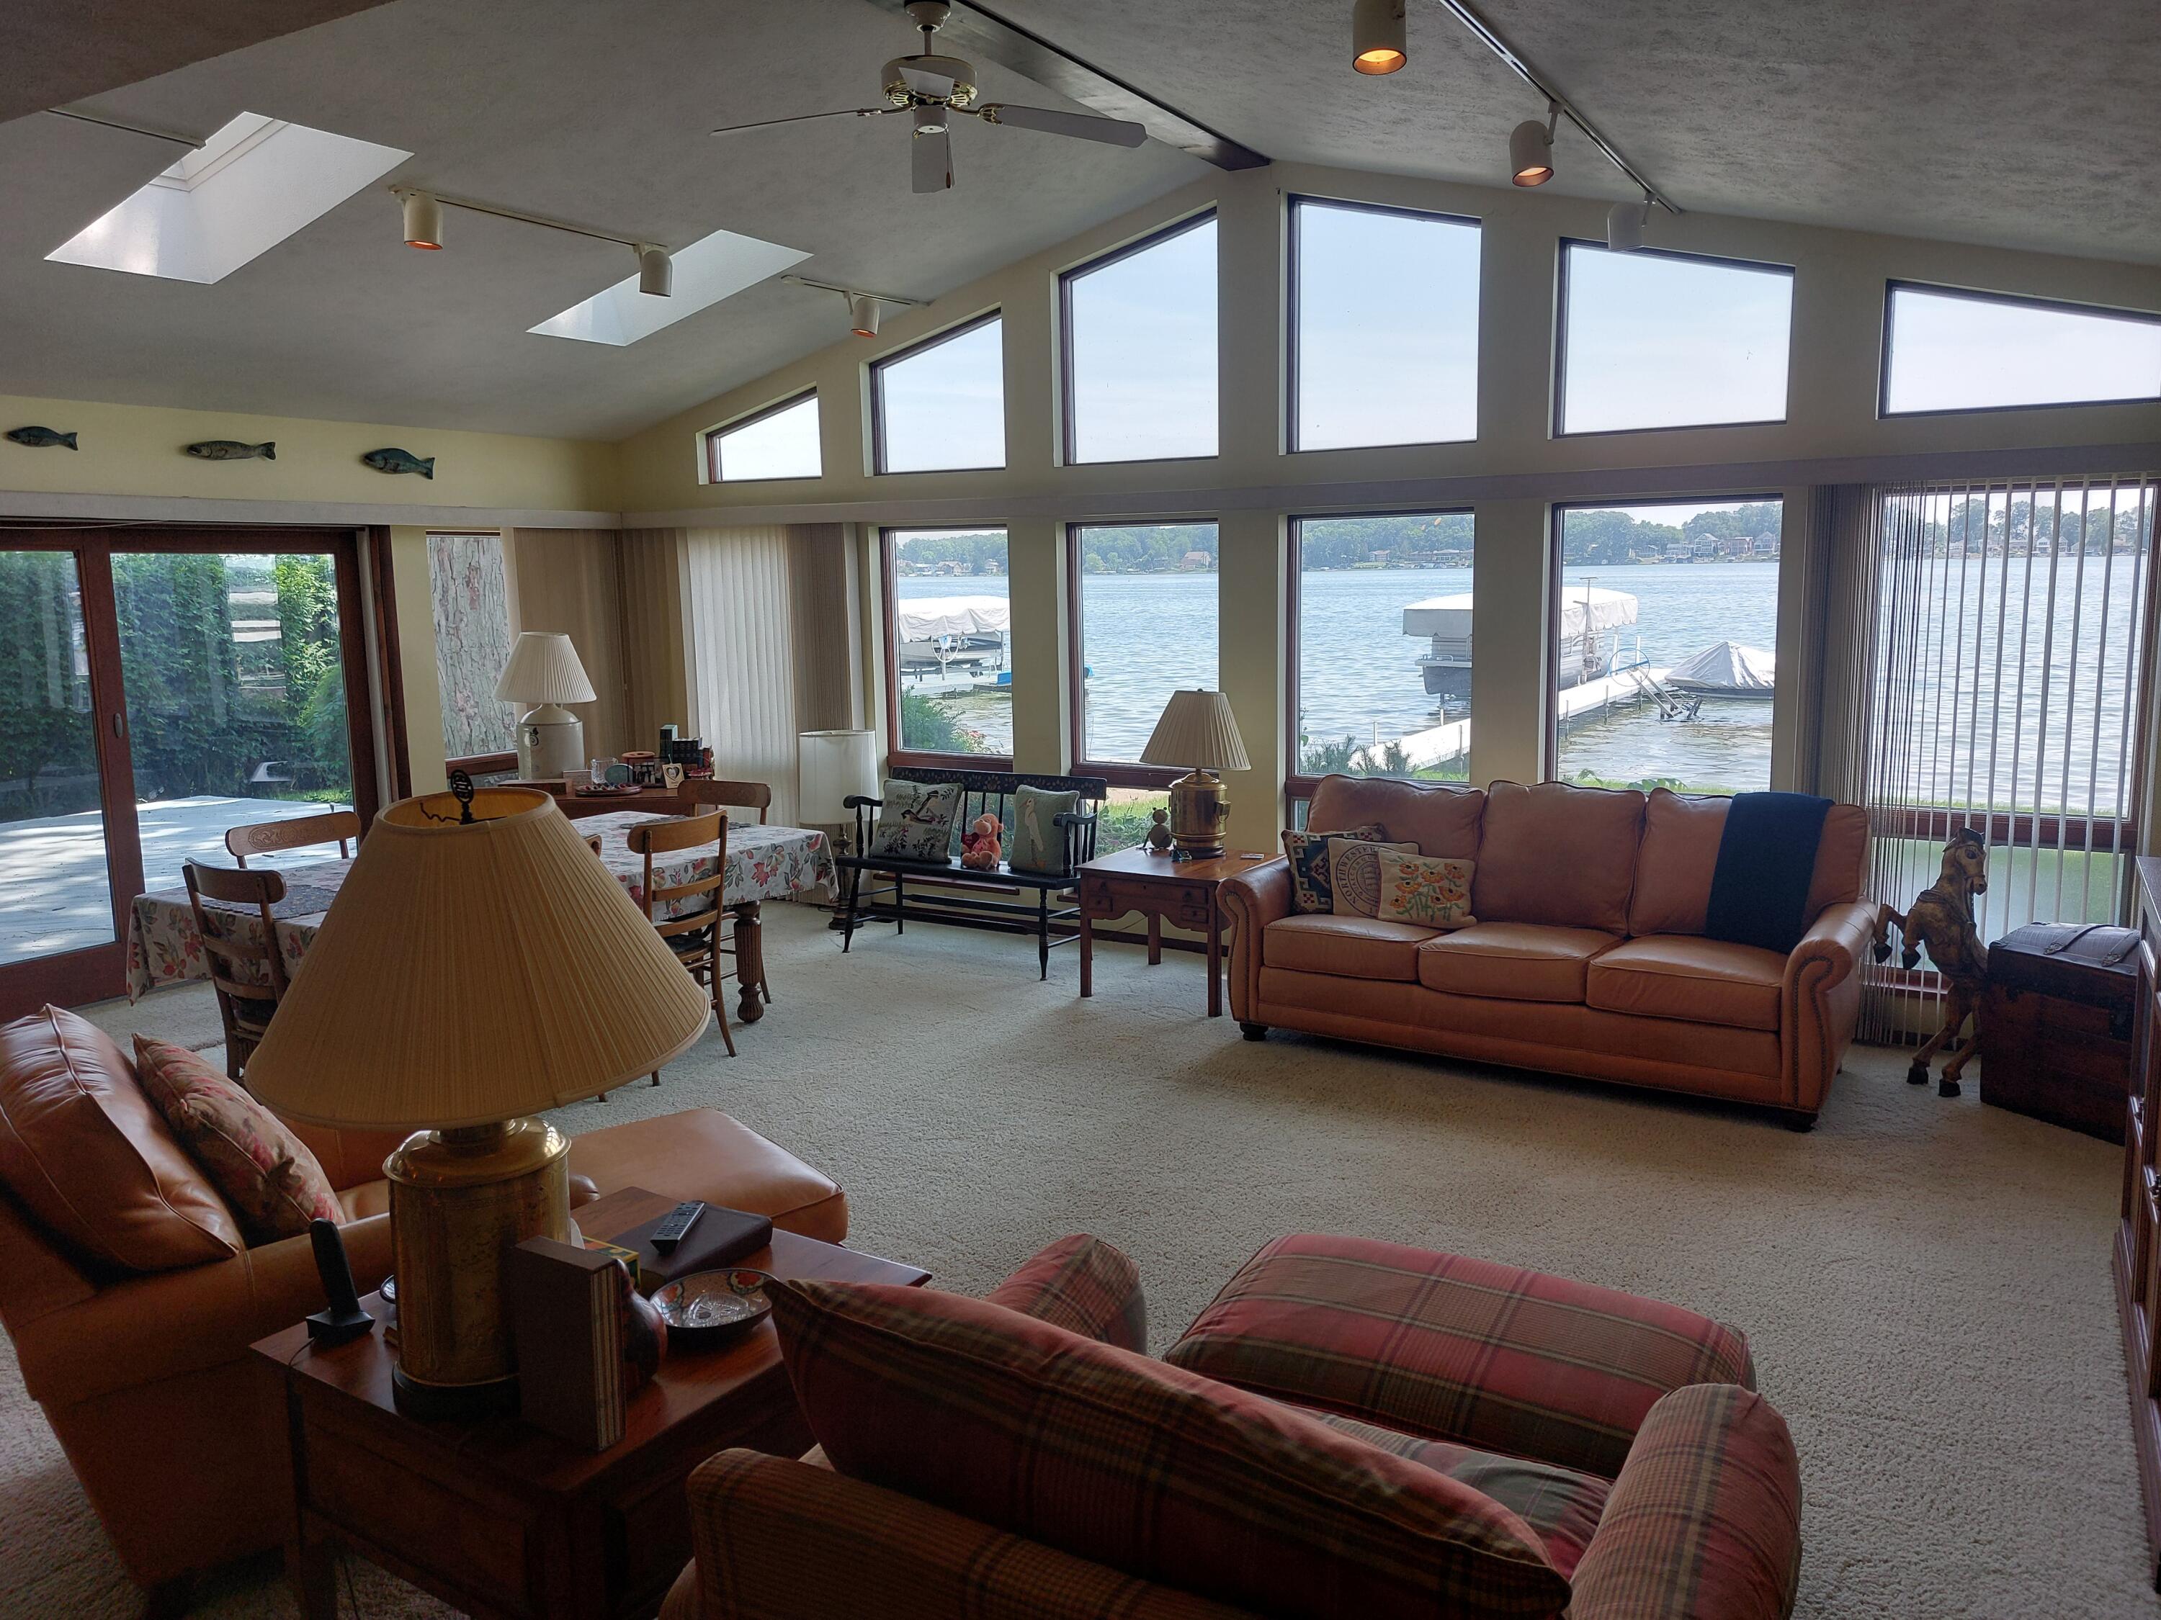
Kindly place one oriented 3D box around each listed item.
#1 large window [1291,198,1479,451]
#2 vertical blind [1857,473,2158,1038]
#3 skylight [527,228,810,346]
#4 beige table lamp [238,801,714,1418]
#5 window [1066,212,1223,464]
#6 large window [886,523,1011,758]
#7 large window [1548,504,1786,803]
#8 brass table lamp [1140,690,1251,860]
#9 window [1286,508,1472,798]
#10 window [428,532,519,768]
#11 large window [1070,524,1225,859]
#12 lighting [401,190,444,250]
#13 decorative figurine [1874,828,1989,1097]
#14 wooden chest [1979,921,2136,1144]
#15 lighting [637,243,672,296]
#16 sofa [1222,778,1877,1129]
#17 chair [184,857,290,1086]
[{"bbox_3d":[1.311,-2.137,6.480,0.898,1.118,0.100,5,11,32],"label":"large window"},{"bbox_3d":[3.239,-0.127,5.420,0.916,2.094,0.100,5,11,32],"label":"vertical blind"},{"bbox_3d":[-1.864,-2.366,6.753,1.250,0.120,0.575,-11,2,33],"label":"skylight"},{"bbox_3d":[-0.878,0.406,2.204,0.595,0.933,0.595,4,11,30],"label":"beige table lamp"},{"bbox_3d":[0.253,-2.049,6.582,0.780,1.015,0.100,4,11,30],"label":"window"},{"bbox_3d":[-0.656,-0.802,7.335,0.765,1.160,0.100,4,11,30],"label":"large window"},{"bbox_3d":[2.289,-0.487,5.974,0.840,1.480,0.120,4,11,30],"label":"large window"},{"bbox_3d":[0.497,-0.160,6.388,0.475,0.710,0.475,-1,9,0],"label":"brass table lamp"},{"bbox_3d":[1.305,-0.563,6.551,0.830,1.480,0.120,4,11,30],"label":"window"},{"bbox_3d":[-3.387,-0.896,8.352,0.100,1.290,0.539,5,11,32],"label":"window"},{"bbox_3d":[0.326,-0.531,7.144,0.820,1.700,0.120,4,11,30],"label":"large window"},{"bbox_3d":[-2.299,-2.060,5.231,0.140,0.195,0.140,5,11,32],"label":"lighting"},{"bbox_3d":[2.793,0.493,4.901,0.350,0.884,0.200,0,9,5],"label":"decorative figurine"},{"bbox_3d":[3.420,0.718,4.728,0.500,0.585,0.800,-6,10,-29],"label":"wooden chest"},{"bbox_3d":[-1.735,-2.203,6.111,0.135,0.190,0.135,-1,9,0],"label":"lighting"},{"bbox_3d":[1.729,0.426,5.741,2.266,1.019,0.926,5,11,32],"label":"sofa"},{"bbox_3d":[-2.570,0.602,4.985,0.470,0.920,0.500,4,11,30],"label":"chair"}]

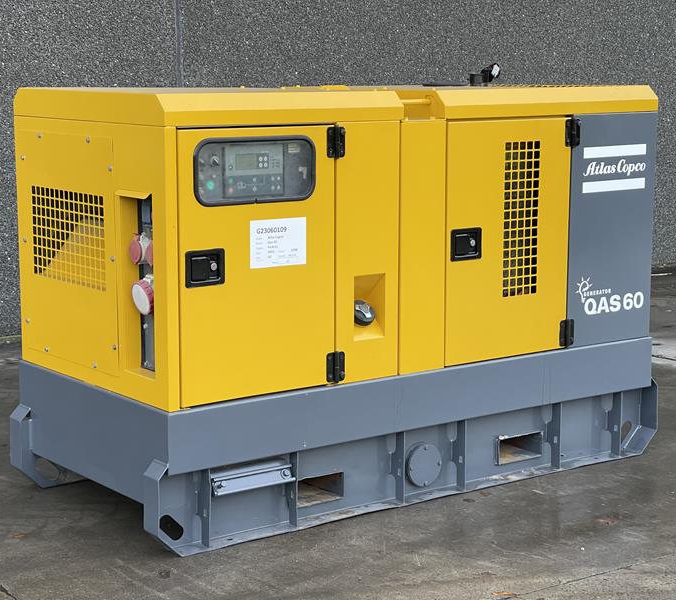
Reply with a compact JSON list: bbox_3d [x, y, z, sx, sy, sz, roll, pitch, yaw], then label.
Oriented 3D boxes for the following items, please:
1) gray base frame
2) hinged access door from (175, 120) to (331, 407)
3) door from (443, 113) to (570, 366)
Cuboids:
[{"bbox_3d":[0.041,0.403,5.488,2.226,0.449,1.039,-6,11,-36],"label":"gray base frame"},{"bbox_3d":[-0.250,-0.114,4.558,0.575,0.831,0.040,-6,11,-36],"label":"hinged access door"},{"bbox_3d":[0.591,-0.212,5.182,0.589,0.836,0.040,-6,11,-36],"label":"door"}]

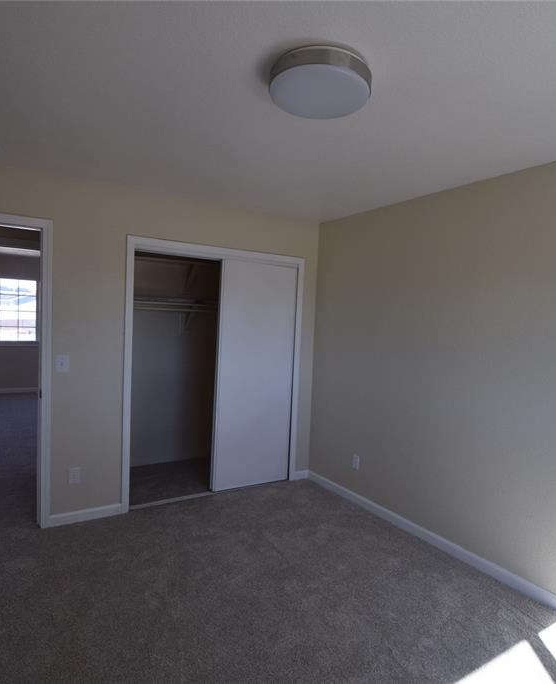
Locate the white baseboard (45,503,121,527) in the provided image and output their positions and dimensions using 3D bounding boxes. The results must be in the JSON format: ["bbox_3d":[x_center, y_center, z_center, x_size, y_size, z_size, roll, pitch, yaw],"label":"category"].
[{"bbox_3d":[-1.379,1.253,3.085,0.480,0.080,0.015,0,4,-34],"label":"white baseboard"}]

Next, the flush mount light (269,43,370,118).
[{"bbox_3d":[0.157,-0.963,1.616,0.375,0.075,0.375,2,3,0],"label":"flush mount light"}]

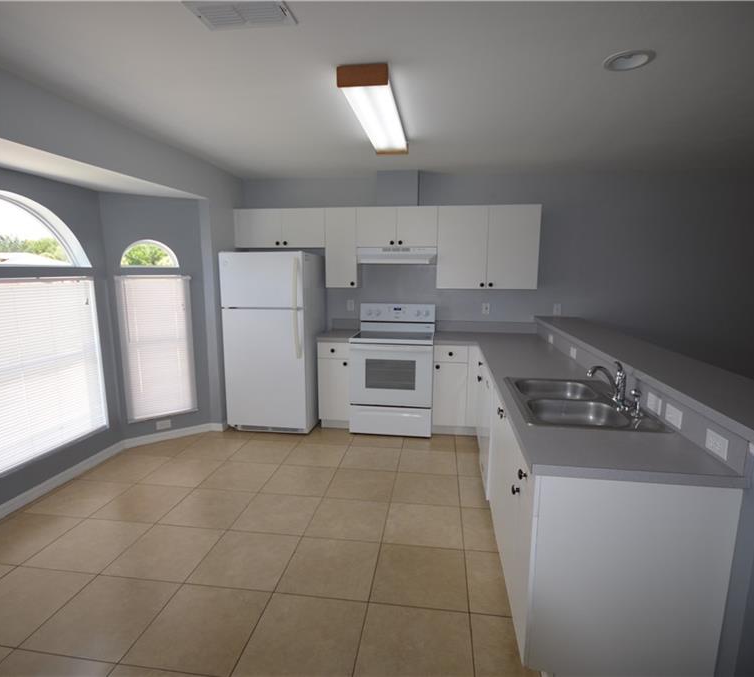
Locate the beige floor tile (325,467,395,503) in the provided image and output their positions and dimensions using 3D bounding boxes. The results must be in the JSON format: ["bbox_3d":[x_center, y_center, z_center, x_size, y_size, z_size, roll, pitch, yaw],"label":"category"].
[{"bbox_3d":[-0.104,1.067,3.114,0.457,0.010,0.457,1,8,8],"label":"beige floor tile"}]

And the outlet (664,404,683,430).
[{"bbox_3d":[1.114,0.297,1.598,0.010,0.072,0.116,1,8,9],"label":"outlet"}]

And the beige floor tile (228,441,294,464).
[{"bbox_3d":[-0.969,0.978,3.665,0.462,0.010,0.445,1,9,8],"label":"beige floor tile"}]

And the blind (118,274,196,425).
[{"bbox_3d":[-1.930,0.092,3.791,0.590,1.265,0.050,-7,11,-36],"label":"blind"}]

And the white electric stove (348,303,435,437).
[{"bbox_3d":[0.163,0.280,4.136,0.763,1.180,0.645,1,9,8],"label":"white electric stove"}]

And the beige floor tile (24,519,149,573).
[{"bbox_3d":[-1.598,1.163,2.405,0.457,0.010,0.437,1,9,8],"label":"beige floor tile"}]

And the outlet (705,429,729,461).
[{"bbox_3d":[1.120,0.350,1.401,0.012,0.071,0.110,1,9,8],"label":"outlet"}]

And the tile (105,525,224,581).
[{"bbox_3d":[-1.146,1.173,2.345,0.458,0.010,0.445,1,9,8],"label":"tile"}]

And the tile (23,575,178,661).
[{"bbox_3d":[-1.210,1.240,1.919,0.458,0.010,0.445,1,9,8],"label":"tile"}]

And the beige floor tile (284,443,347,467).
[{"bbox_3d":[-0.497,0.973,3.546,0.457,0.010,0.437,1,9,8],"label":"beige floor tile"}]

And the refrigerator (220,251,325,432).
[{"bbox_3d":[-0.989,0.019,4.277,0.802,1.713,0.744,1,8,9],"label":"refrigerator"}]

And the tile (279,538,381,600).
[{"bbox_3d":[-0.233,1.183,2.204,0.457,0.010,0.437,1,9,8],"label":"tile"}]

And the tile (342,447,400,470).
[{"bbox_3d":[-0.041,1.006,3.563,0.457,0.010,0.457,1,8,8],"label":"tile"}]

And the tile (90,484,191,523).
[{"bbox_3d":[-1.535,1.095,2.830,0.457,0.010,0.437,1,9,8],"label":"tile"}]

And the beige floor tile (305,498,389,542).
[{"bbox_3d":[-0.169,1.131,2.663,0.462,0.010,0.445,1,9,8],"label":"beige floor tile"}]

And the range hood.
[{"bbox_3d":[0.197,-0.794,4.086,0.757,0.158,0.400,1,9,8],"label":"range hood"}]

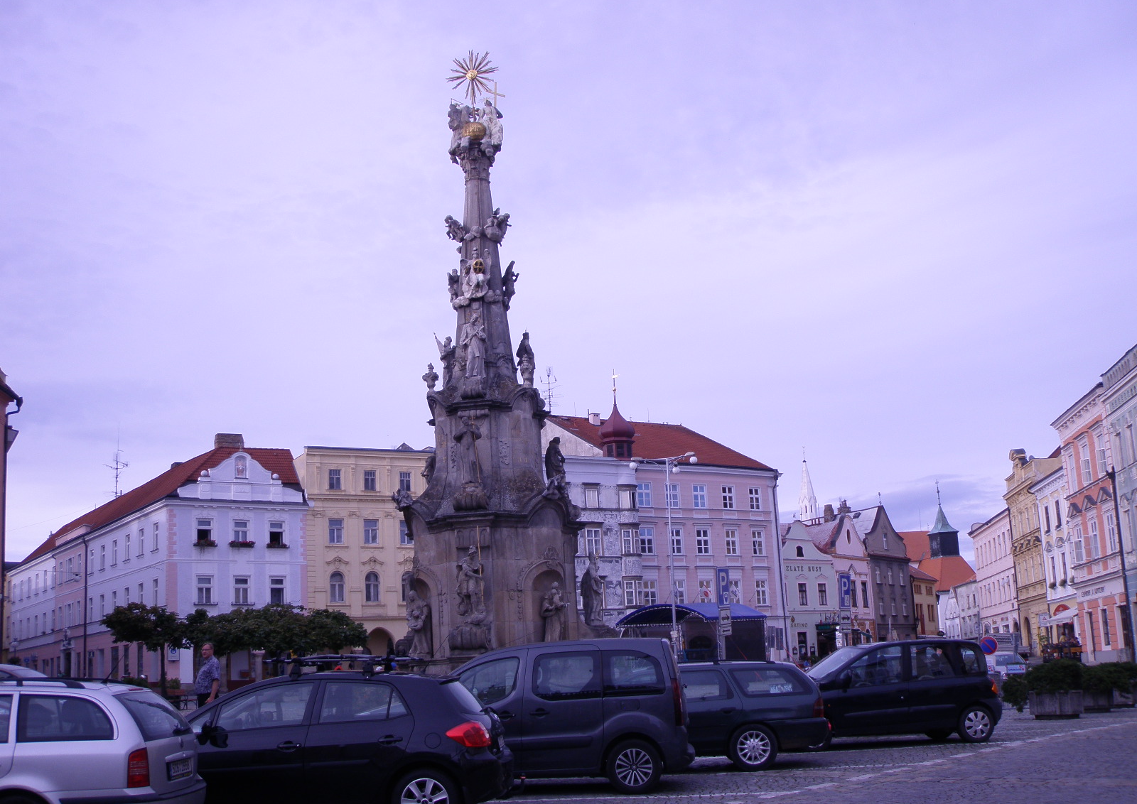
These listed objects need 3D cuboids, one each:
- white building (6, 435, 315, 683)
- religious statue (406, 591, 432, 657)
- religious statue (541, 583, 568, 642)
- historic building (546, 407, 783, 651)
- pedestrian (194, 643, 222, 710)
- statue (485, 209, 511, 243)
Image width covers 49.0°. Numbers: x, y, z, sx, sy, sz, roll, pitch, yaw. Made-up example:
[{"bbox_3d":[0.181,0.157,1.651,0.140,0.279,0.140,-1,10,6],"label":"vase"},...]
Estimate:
[{"bbox_3d":[-35.143,15.049,101.835,9.400,17.300,52.000,5,-15,-32],"label":"white building"},{"bbox_3d":[-4.176,6.190,34.823,0.650,1.830,0.750,10,-17,-44],"label":"religious statue"},{"bbox_3d":[-0.368,5.946,34.412,0.650,1.950,0.750,-13,-15,41],"label":"religious statue"},{"bbox_3d":[3.344,11.282,100.349,22.300,20.400,16.000,5,-14,-30],"label":"historic building"},{"bbox_3d":[-5.730,4.729,19.872,0.420,1.760,0.550,4,-13,-29],"label":"pedestrian"},{"bbox_3d":[-2.124,-5.304,37.533,0.750,1.070,0.820,-13,-16,39],"label":"statue"}]

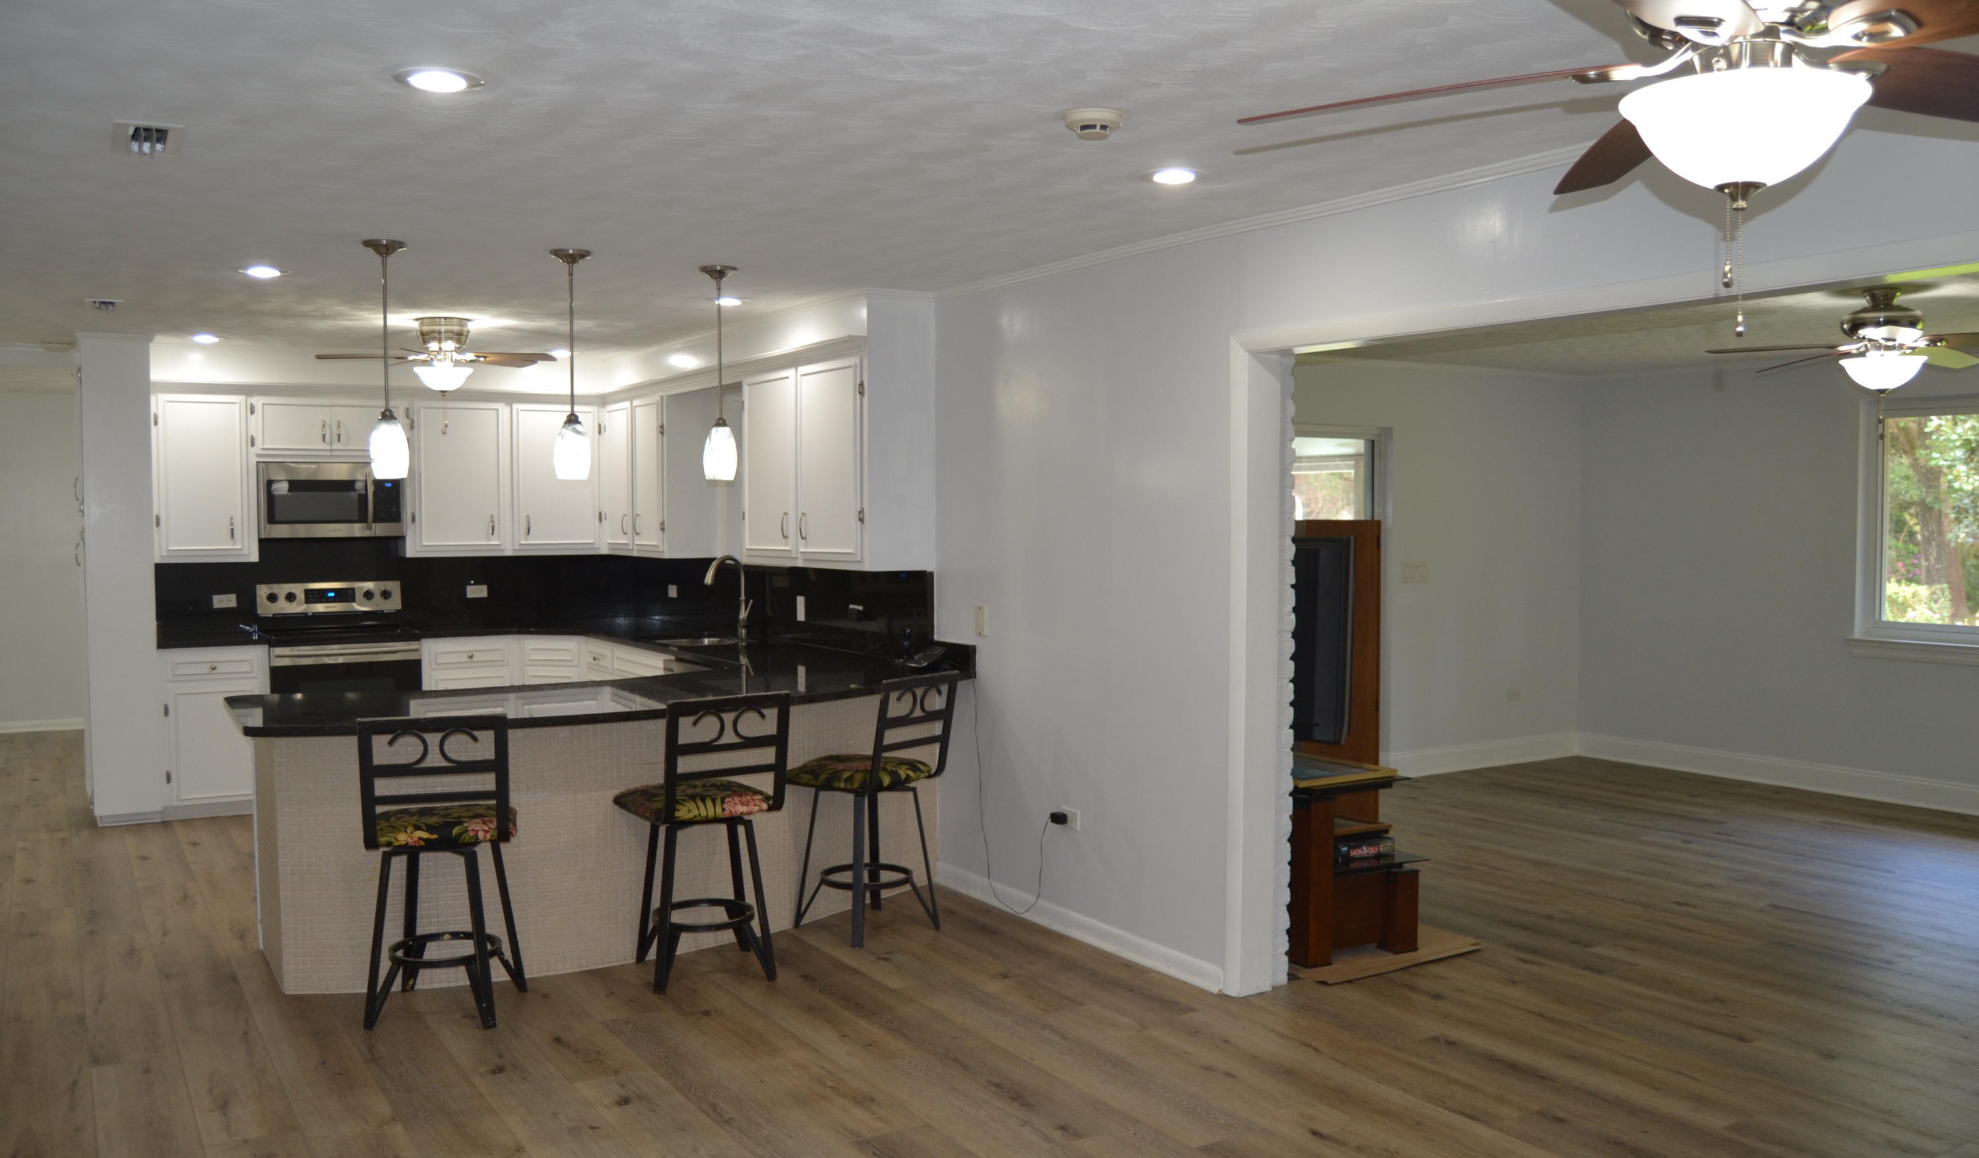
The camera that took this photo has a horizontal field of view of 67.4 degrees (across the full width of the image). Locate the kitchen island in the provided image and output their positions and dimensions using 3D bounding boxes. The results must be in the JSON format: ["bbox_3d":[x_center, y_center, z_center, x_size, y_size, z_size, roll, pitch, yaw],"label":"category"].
[{"bbox_3d":[-1.310,0.866,5.523,2.640,0.914,1.050,-2,3,-33],"label":"kitchen island"}]

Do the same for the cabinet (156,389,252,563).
[{"bbox_3d":[-4.237,-0.538,7.993,0.475,0.887,0.335,-2,3,-34],"label":"cabinet"}]

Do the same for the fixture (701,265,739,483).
[{"bbox_3d":[-0.988,-0.743,5.439,0.130,0.790,0.130,-2,3,-33],"label":"fixture"}]

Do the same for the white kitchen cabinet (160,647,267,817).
[{"bbox_3d":[-4.116,0.794,7.848,0.492,0.875,0.600,-2,3,-33],"label":"white kitchen cabinet"}]

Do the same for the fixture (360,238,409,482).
[{"bbox_3d":[-1.978,-0.711,4.874,0.138,0.785,0.138,-2,3,-33],"label":"fixture"}]

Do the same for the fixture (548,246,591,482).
[{"bbox_3d":[-1.475,-0.751,5.230,0.147,0.800,0.147,-2,3,-34],"label":"fixture"}]

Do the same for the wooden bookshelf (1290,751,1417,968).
[{"bbox_3d":[1.199,1.007,5.503,0.520,0.650,0.660,-1,3,-28],"label":"wooden bookshelf"}]

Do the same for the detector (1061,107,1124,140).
[{"bbox_3d":[0.234,-1.017,3.346,0.138,0.050,0.138,0,2,0],"label":"detector"}]

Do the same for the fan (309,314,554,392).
[{"bbox_3d":[-2.506,-1.018,6.823,1.110,0.330,1.110,-2,3,-33],"label":"fan"}]

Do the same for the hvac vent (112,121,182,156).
[{"bbox_3d":[-1.997,-1.033,3.482,0.150,0.020,0.340,-2,3,-33],"label":"hvac vent"}]

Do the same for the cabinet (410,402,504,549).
[{"bbox_3d":[-3.121,-0.583,8.619,0.574,0.873,0.310,-2,3,-33],"label":"cabinet"}]

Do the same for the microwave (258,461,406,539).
[{"bbox_3d":[-3.704,-0.441,8.330,0.759,0.417,0.375,-2,3,-34],"label":"microwave"}]

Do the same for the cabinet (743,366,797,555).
[{"bbox_3d":[-0.887,-0.531,6.905,0.337,0.895,0.575,-2,3,-34],"label":"cabinet"}]

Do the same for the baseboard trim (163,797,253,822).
[{"bbox_3d":[-4.016,1.192,7.699,0.480,0.092,0.022,-2,3,-34],"label":"baseboard trim"}]

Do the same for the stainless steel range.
[{"bbox_3d":[-3.612,0.624,8.239,0.761,1.182,0.660,-2,3,-34],"label":"stainless steel range"}]

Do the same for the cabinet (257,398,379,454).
[{"bbox_3d":[-3.712,-0.830,8.332,0.762,0.320,0.335,-2,3,-34],"label":"cabinet"}]

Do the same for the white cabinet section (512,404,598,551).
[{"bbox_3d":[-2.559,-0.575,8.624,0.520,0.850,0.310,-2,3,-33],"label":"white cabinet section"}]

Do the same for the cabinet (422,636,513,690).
[{"bbox_3d":[-3.094,0.759,8.643,0.530,0.880,0.615,-2,3,-34],"label":"cabinet"}]

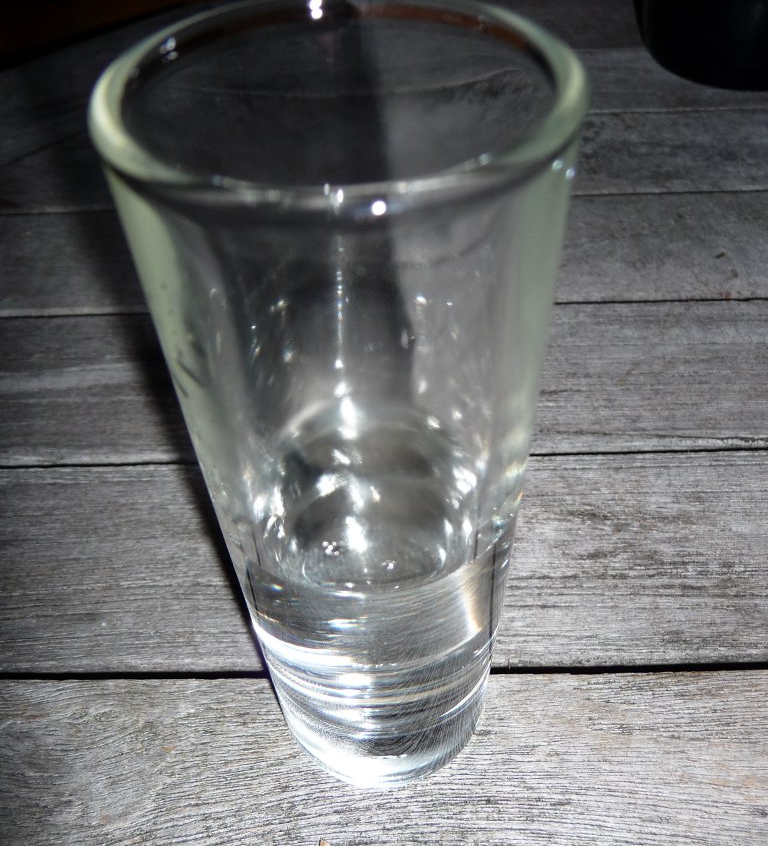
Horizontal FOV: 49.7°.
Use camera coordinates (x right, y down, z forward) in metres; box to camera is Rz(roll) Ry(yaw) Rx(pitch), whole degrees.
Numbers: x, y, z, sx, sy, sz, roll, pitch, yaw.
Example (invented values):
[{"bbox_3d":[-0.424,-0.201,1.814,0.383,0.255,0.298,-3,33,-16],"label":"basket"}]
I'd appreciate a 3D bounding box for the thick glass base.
[{"bbox_3d":[0.000,0.037,0.134,0.036,0.023,0.036,-3,47,0],"label":"thick glass base"}]

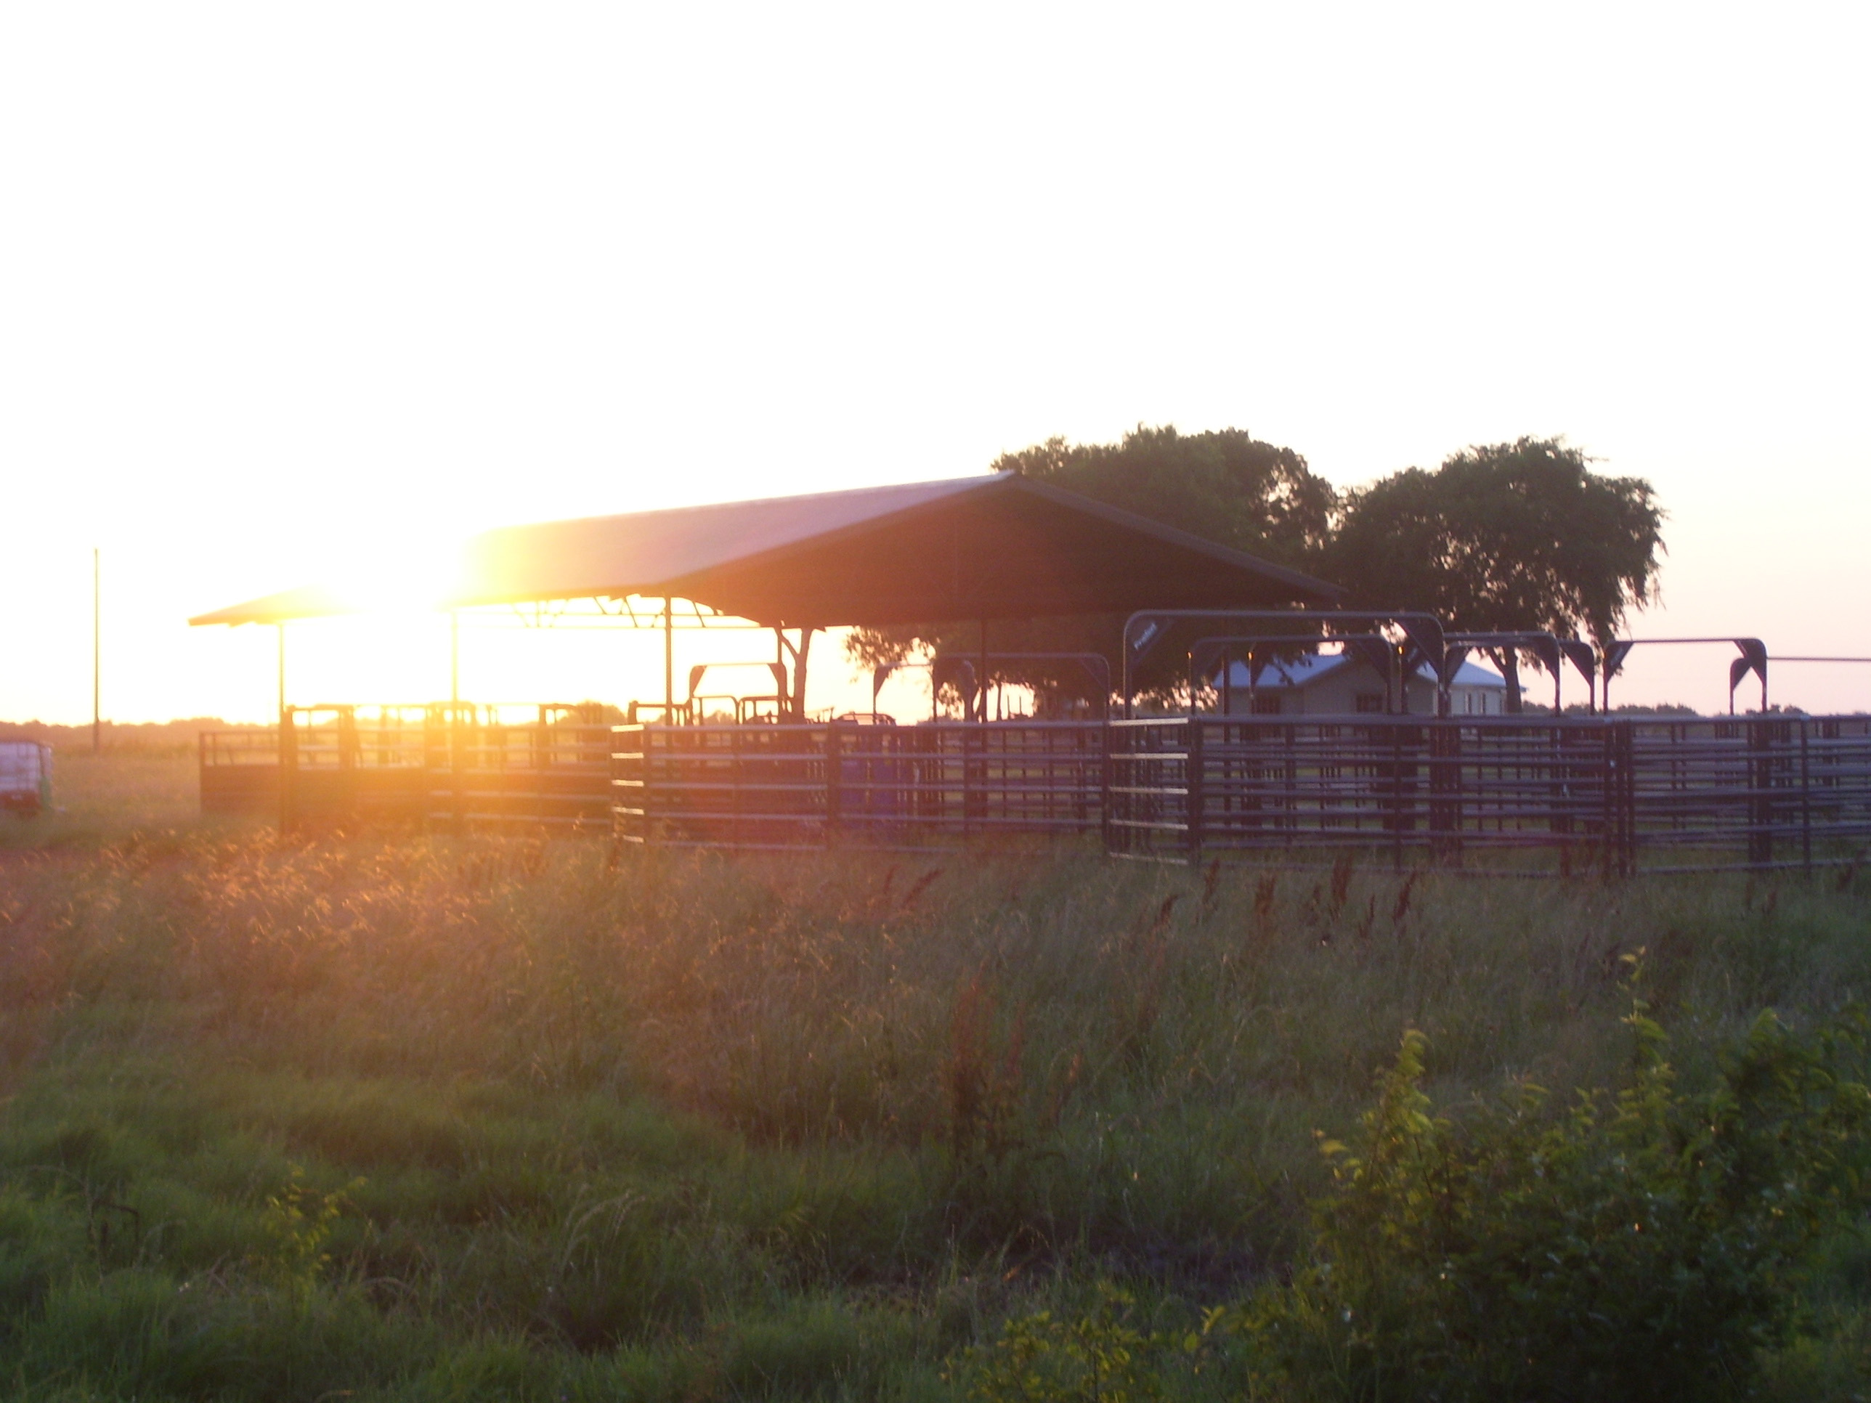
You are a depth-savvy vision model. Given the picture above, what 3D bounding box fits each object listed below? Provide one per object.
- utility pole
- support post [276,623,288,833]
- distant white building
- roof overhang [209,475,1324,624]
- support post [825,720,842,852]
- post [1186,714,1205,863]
[{"bbox_3d":[-38.362,-2.239,215.000,0.250,9.490,0.250,-1,0,0],"label":"utility pole"},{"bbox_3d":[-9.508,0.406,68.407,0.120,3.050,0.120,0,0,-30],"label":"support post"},{"bbox_3d":[20.015,-0.164,218.123,10.400,4.400,13.500,-1,0,20],"label":"distant white building"},{"bbox_3d":[-2.892,-1.970,65.020,9.830,1.553,15.581,0,0,-30],"label":"roof overhang"},{"bbox_3d":[-1.179,0.999,53.797,0.150,1.520,0.130,-1,0,0],"label":"support post"},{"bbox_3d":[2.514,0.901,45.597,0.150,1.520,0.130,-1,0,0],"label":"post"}]

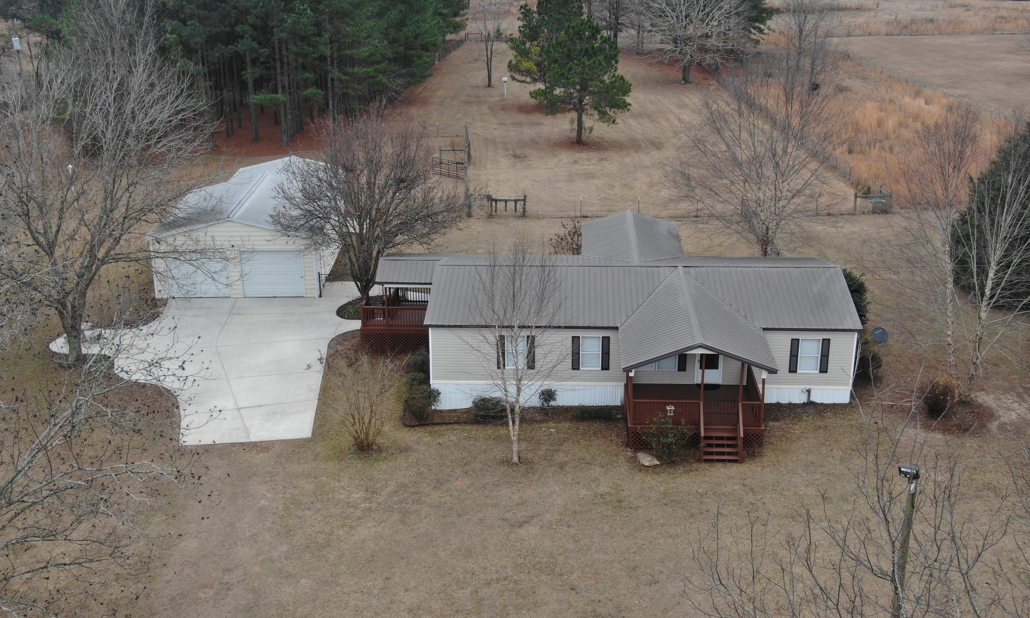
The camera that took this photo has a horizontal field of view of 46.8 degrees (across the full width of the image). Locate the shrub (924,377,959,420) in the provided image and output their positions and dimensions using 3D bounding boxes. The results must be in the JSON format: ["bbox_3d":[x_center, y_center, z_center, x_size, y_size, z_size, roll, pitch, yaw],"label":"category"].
[{"bbox_3d":[15.642,3.180,43.444,1.250,1.500,1.250,0,20,0],"label":"shrub"}]

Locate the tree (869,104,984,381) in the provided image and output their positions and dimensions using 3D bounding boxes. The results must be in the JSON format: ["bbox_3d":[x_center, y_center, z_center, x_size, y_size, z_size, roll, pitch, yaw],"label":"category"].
[{"bbox_3d":[14.794,-1.782,43.139,4.300,11.100,4.400,0,20,0],"label":"tree"}]

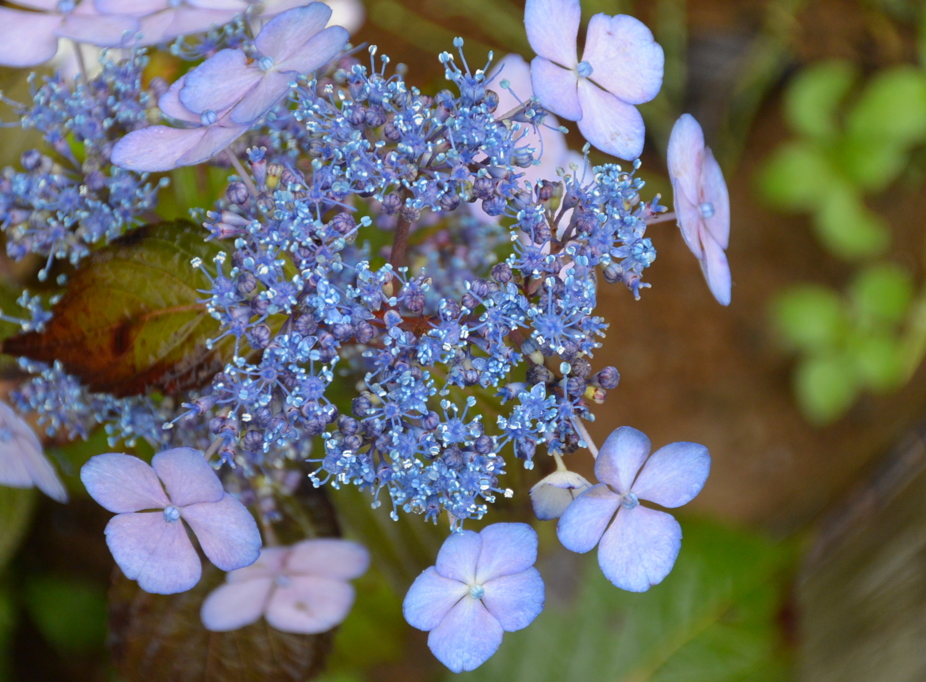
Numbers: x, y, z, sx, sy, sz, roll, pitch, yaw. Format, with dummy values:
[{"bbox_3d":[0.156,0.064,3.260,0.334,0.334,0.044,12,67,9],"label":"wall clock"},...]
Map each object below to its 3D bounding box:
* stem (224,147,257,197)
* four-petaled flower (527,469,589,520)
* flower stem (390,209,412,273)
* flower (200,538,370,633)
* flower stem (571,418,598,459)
[{"bbox_3d":[-0.038,-0.030,1.038,0.001,0.014,0.001,-30,31,0],"label":"stem"},{"bbox_3d":[0.017,0.027,1.035,0.011,0.009,0.011,-12,9,0],"label":"four-petaled flower"},{"bbox_3d":[-0.011,-0.018,1.054,0.002,0.018,0.002,10,41,0],"label":"flower stem"},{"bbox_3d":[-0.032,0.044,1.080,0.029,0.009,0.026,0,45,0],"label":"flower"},{"bbox_3d":[0.021,0.016,1.032,0.001,0.001,0.011,-29,64,0],"label":"flower stem"}]

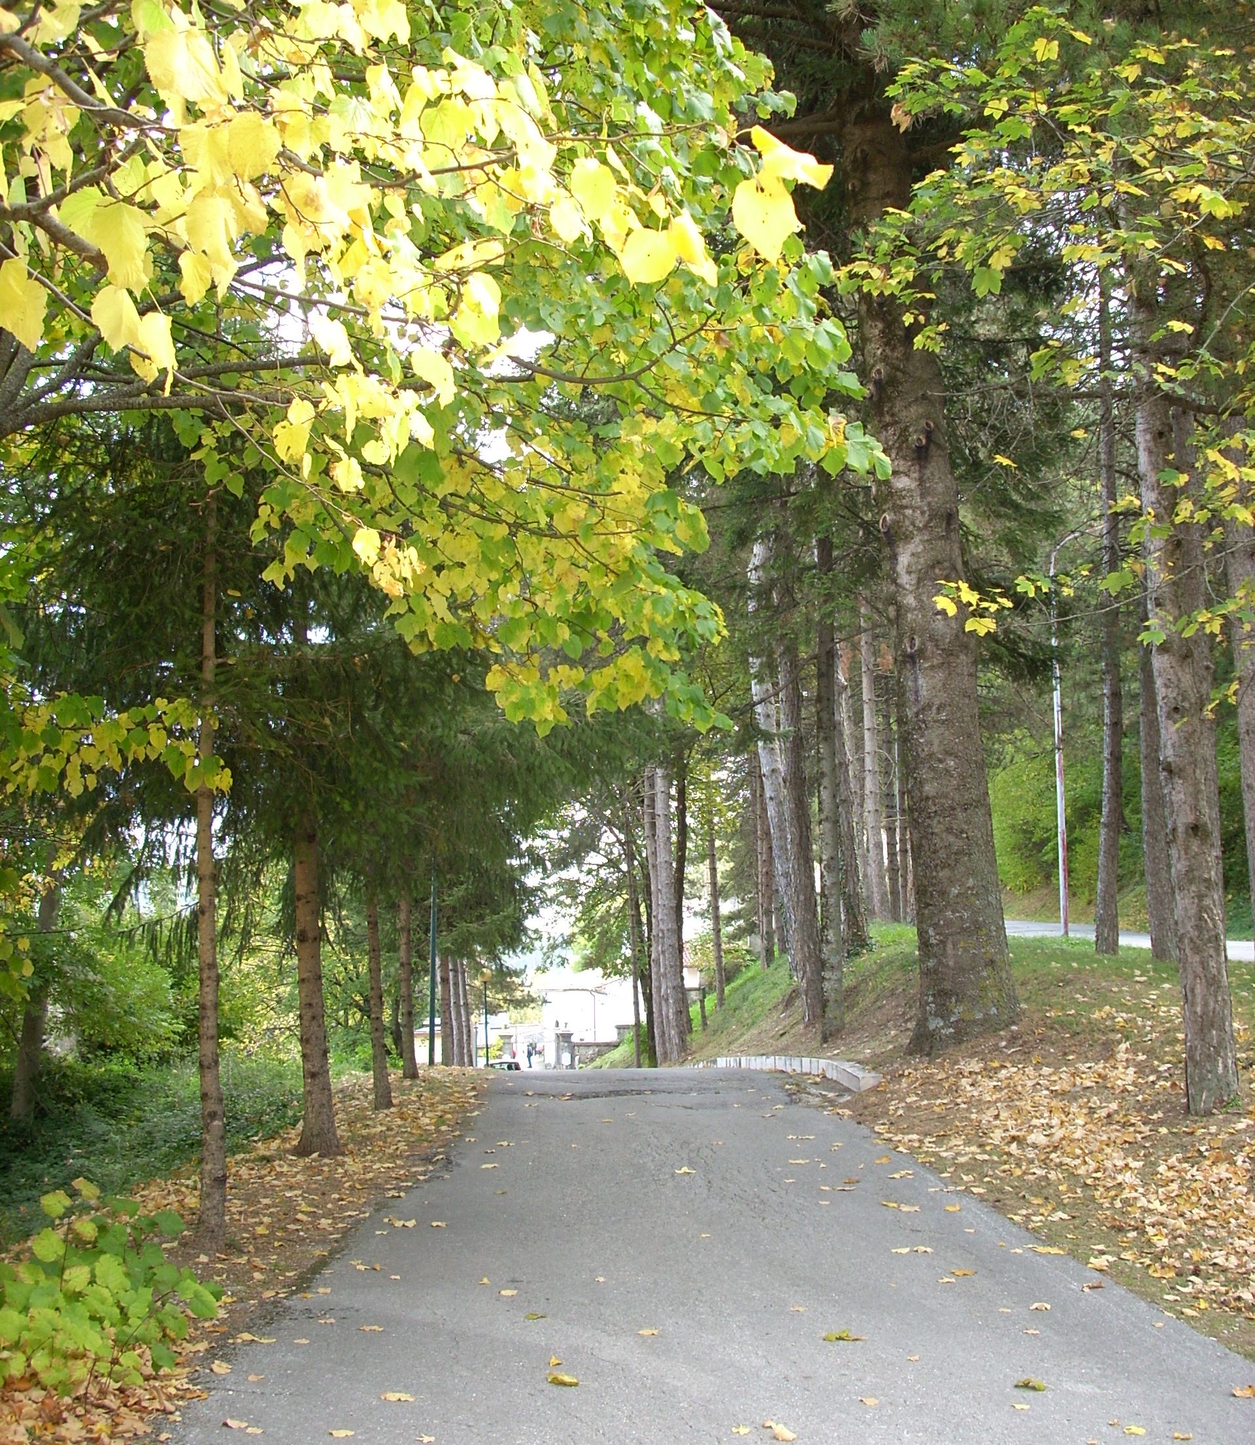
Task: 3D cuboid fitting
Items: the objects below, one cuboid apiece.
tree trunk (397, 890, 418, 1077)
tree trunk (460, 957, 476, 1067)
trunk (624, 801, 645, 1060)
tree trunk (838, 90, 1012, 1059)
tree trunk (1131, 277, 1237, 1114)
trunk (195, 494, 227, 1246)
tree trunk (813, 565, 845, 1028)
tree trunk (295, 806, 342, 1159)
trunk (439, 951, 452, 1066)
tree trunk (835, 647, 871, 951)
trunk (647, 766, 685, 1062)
[{"bbox_3d":[-3.387,4.030,27.709,0.230,2.850,0.230,-2,-8,0],"label":"tree trunk"},{"bbox_3d":[-3.954,7.236,44.429,0.200,2.610,0.200,-5,-8,-1],"label":"tree trunk"},{"bbox_3d":[0.131,5.089,42.704,0.180,6.110,0.180,-2,-8,0],"label":"trunk"},{"bbox_3d":[3.414,-2.035,20.970,1.120,11.360,1.100,-4,-8,-1],"label":"tree trunk"},{"bbox_3d":[4.381,-0.349,14.179,0.430,6.670,0.430,-2,-8,0],"label":"tree trunk"},{"bbox_3d":[-2.434,0.796,10.489,0.165,4.390,0.165,-2,-8,0],"label":"trunk"},{"bbox_3d":[3.379,1.103,30.129,0.360,8.180,0.360,0,-8,0],"label":"tree trunk"},{"bbox_3d":[-2.855,2.304,16.137,0.340,3.050,0.340,-3,-8,0],"label":"tree trunk"},{"bbox_3d":[-3.593,5.674,35.559,0.220,2.260,0.220,-2,-8,0],"label":"trunk"},{"bbox_3d":[4.382,1.455,35.128,0.370,5.950,0.370,-2,-8,0],"label":"tree trunk"},{"bbox_3d":[0.786,3.986,37.809,0.550,6.220,0.480,-2,-8,0],"label":"trunk"}]

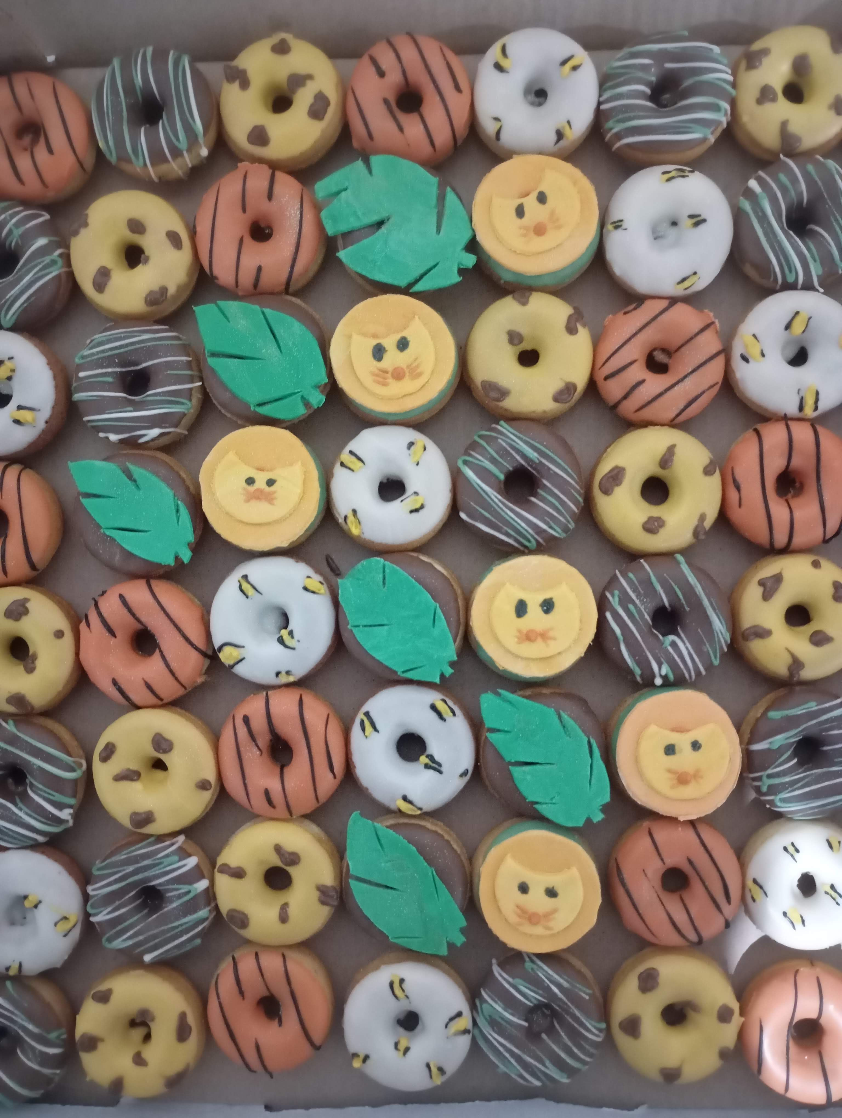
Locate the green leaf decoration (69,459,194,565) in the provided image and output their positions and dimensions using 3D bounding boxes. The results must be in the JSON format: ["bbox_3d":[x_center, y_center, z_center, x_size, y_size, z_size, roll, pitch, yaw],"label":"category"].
[{"bbox_3d":[-0.114,-0.021,0.358,0.063,0.005,0.030,36,89,5],"label":"green leaf decoration"}]

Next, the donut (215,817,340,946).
[{"bbox_3d":[-0.061,0.138,0.388,0.052,0.025,0.052,0,88,1],"label":"donut"}]

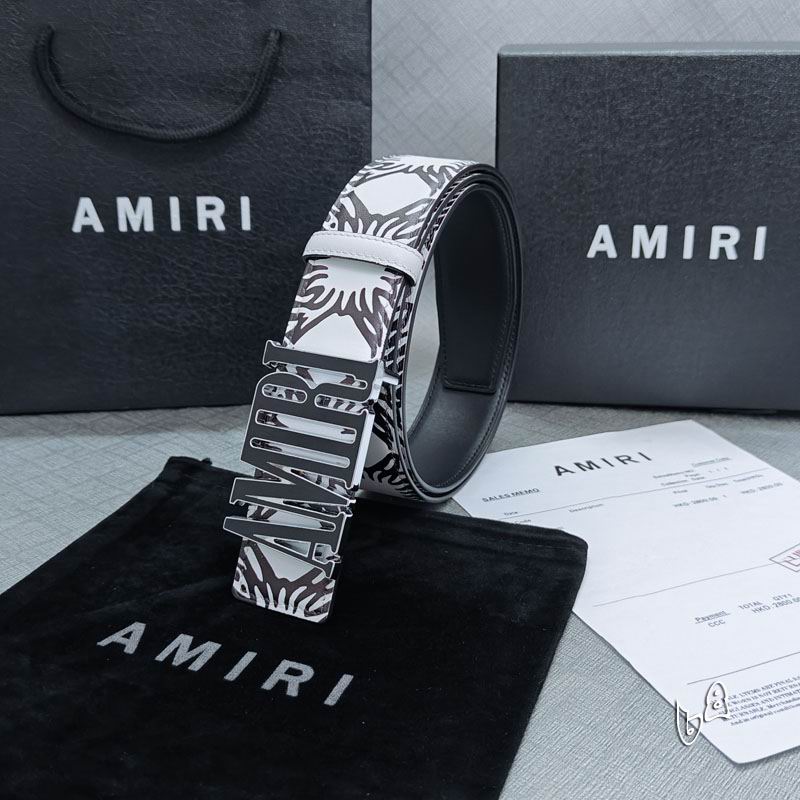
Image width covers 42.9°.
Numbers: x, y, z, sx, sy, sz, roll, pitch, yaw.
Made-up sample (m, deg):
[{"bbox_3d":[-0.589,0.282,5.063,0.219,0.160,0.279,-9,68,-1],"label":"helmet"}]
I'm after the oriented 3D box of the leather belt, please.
[{"bbox_3d":[0.000,-0.021,0.433,0.046,0.157,0.213,10,23,22],"label":"leather belt"}]

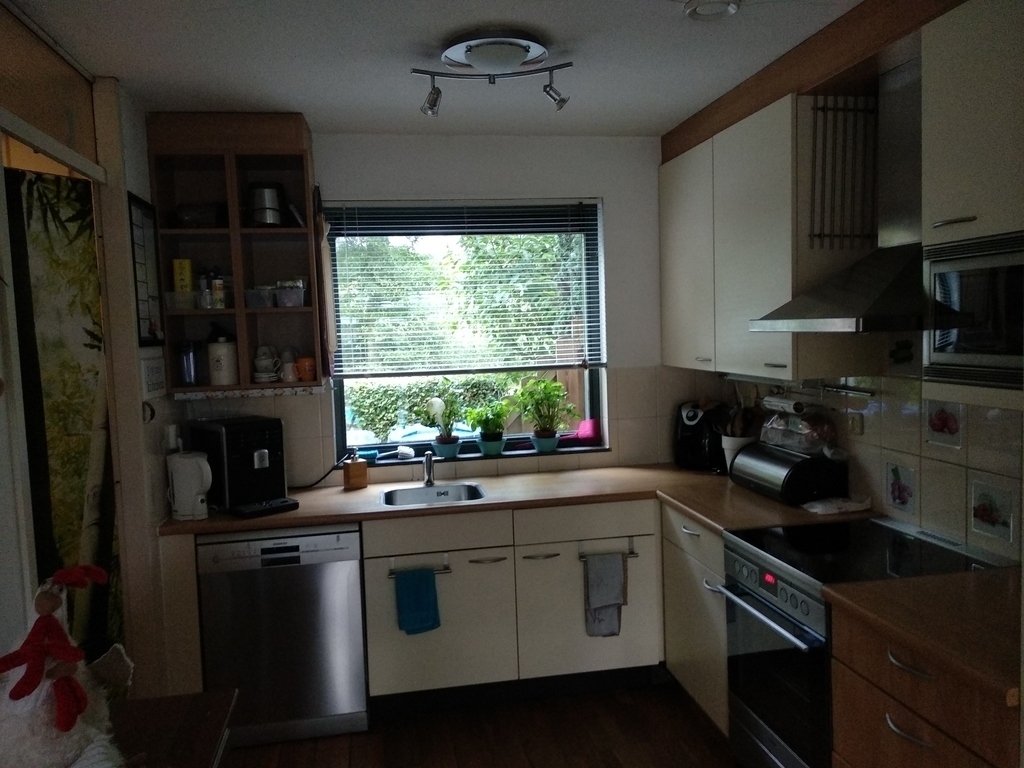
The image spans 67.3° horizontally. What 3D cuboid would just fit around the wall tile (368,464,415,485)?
[{"bbox_3d":[-0.551,0.410,3.527,0.199,0.084,0.011,-3,5,-10],"label":"wall tile"}]

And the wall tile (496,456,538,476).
[{"bbox_3d":[0.031,0.395,3.727,0.200,0.075,0.012,-2,4,-10],"label":"wall tile"}]

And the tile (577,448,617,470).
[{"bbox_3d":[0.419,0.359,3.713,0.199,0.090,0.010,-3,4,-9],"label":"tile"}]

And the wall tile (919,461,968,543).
[{"bbox_3d":[1.387,0.368,2.464,0.012,0.229,0.200,-2,4,-10],"label":"wall tile"}]

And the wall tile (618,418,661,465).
[{"bbox_3d":[0.628,0.291,3.830,0.200,0.232,0.012,-2,4,-10],"label":"wall tile"}]

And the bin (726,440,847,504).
[{"bbox_3d":[1.094,0.347,3.072,0.268,0.184,0.415,-3,5,-10],"label":"bin"}]

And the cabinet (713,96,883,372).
[{"bbox_3d":[1.075,-0.521,2.933,0.357,0.965,0.614,-2,4,-10],"label":"cabinet"}]

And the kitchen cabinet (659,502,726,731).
[{"bbox_3d":[0.967,0.845,2.988,0.567,0.714,0.592,-3,5,-10],"label":"kitchen cabinet"}]

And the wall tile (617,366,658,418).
[{"bbox_3d":[0.604,0.040,3.722,0.199,0.247,0.010,-3,4,-9],"label":"wall tile"}]

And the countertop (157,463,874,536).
[{"bbox_3d":[-0.049,0.495,3.053,2.545,0.038,1.135,-3,5,-10],"label":"countertop"}]

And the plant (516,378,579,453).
[{"bbox_3d":[0.176,0.157,3.792,0.312,0.355,0.260,-2,4,-10],"label":"plant"}]

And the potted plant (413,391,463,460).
[{"bbox_3d":[-0.348,0.194,3.589,0.220,0.290,0.190,-3,4,-9],"label":"potted plant"}]

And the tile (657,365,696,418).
[{"bbox_3d":[0.800,0.031,3.754,0.199,0.247,0.010,-3,4,-9],"label":"tile"}]

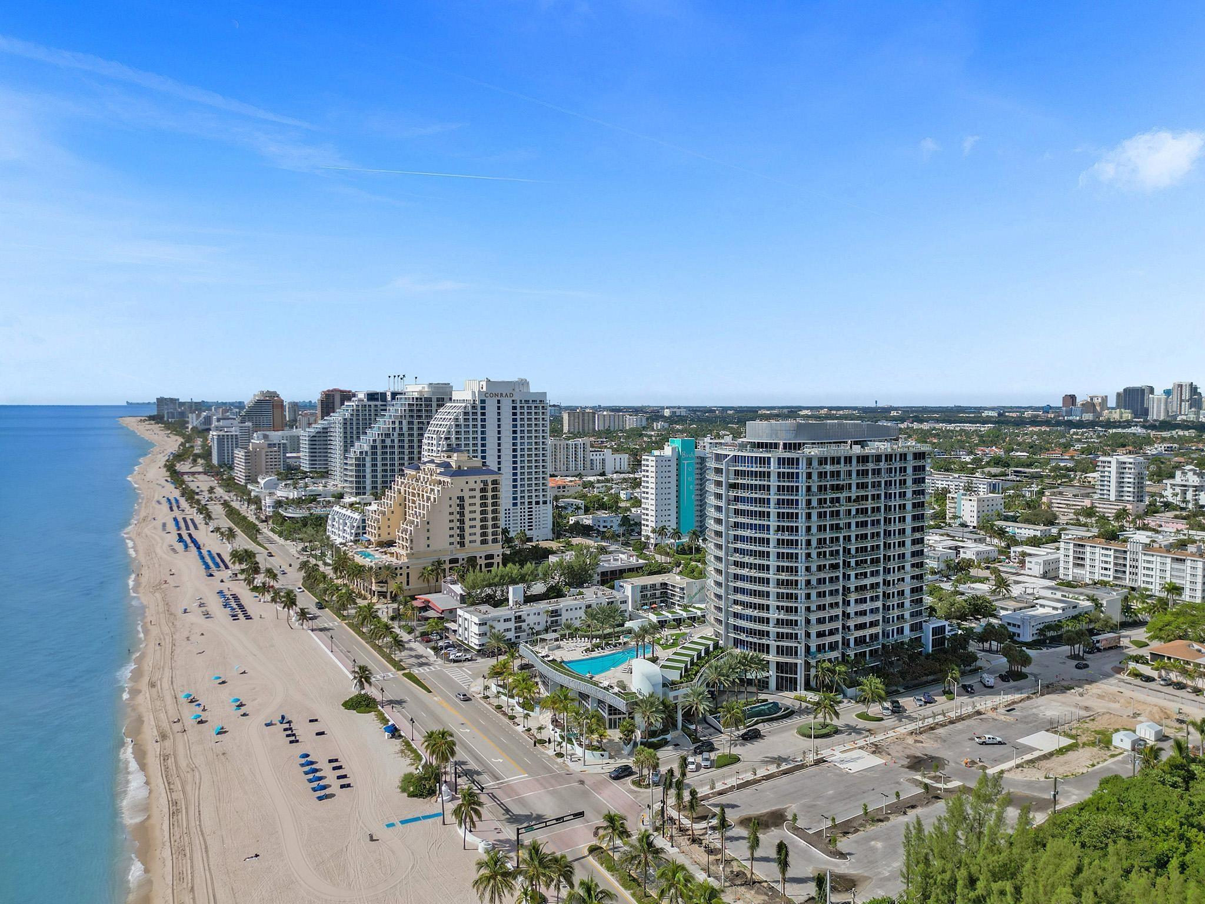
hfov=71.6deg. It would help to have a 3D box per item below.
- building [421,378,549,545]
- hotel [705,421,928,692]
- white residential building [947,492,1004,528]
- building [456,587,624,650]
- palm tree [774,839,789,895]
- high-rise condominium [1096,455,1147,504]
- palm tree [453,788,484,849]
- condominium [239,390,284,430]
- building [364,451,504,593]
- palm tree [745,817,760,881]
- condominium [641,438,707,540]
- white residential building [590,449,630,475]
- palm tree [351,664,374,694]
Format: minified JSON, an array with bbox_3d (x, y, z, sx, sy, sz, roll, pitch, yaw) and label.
[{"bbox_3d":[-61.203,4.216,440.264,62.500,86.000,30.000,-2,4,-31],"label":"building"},{"bbox_3d":[57.729,25.322,236.381,55.000,68.000,38.000,-2,4,-31],"label":"hotel"},{"bbox_3d":[220.130,34.476,493.629,24.995,19.098,20.073,-2,4,-32],"label":"white residential building"},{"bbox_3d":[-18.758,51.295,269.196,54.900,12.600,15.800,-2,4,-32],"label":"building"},{"bbox_3d":[26.302,61.419,121.922,1.928,9.792,1.928,0,3,0],"label":"palm tree"},{"bbox_3d":[352.329,21.221,566.848,14.845,36.798,25.067,-2,4,-32],"label":"high-rise condominium"},{"bbox_3d":[-22.057,60.242,137.064,5.108,10.329,5.108,0,3,0],"label":"palm tree"},{"bbox_3d":[-463.756,-37.826,1121.063,63.000,88.000,45.000,-2,4,-30],"label":"condominium"},{"bbox_3d":[-77.738,25.379,350.942,50.000,54.500,62.000,-2,4,-31],"label":"building"},{"bbox_3d":[22.839,60.834,127.579,2.400,10.200,2.400,0,3,0],"label":"palm tree"},{"bbox_3d":[41.310,20.054,435.955,42.000,54.500,15.500,-2,4,-31],"label":"condominium"},{"bbox_3d":[2.151,10.068,838.428,45.000,26.000,18.000,-2,4,-31],"label":"white residential building"},{"bbox_3d":[-59.277,56.554,205.219,5.400,9.400,5.400,-2,4,-31],"label":"palm tree"}]

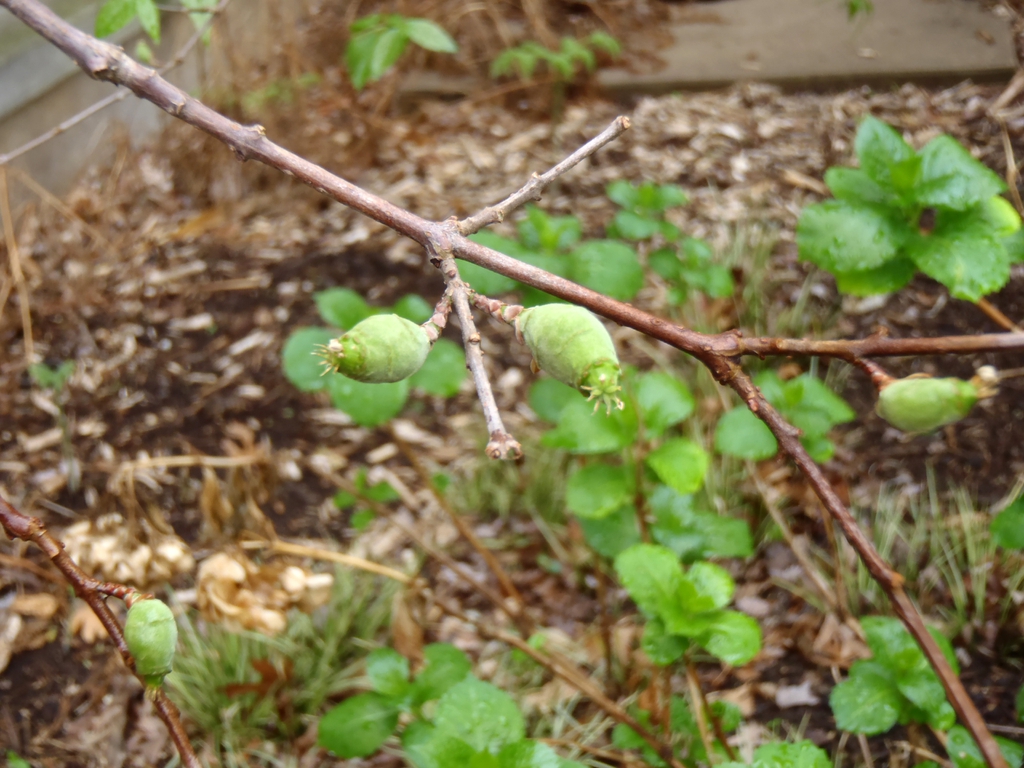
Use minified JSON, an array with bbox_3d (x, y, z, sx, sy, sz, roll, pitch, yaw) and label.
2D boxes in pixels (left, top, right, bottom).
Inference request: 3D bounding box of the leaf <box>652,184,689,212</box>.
[{"bbox_3d":[0.131,-0.155,1.380,0.032,0.007,0.031,0,50,0],"label":"leaf"}]

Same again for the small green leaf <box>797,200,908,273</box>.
[{"bbox_3d":[0.257,-0.111,1.250,0.085,0.029,0.057,0,38,0],"label":"small green leaf"}]

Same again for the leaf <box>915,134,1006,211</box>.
[{"bbox_3d":[0.395,-0.186,1.460,0.081,0.018,0.065,-6,64,-6],"label":"leaf"}]

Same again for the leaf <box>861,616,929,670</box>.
[{"bbox_3d":[0.250,0.169,1.080,0.046,0.017,0.033,0,38,0],"label":"leaf"}]

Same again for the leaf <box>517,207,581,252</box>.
[{"bbox_3d":[0.030,-0.124,1.330,0.050,0.021,0.036,0,38,0],"label":"leaf"}]

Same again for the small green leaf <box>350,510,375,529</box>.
[{"bbox_3d":[-0.112,0.101,1.240,0.018,0.007,0.013,0,38,0],"label":"small green leaf"}]

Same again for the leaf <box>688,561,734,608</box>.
[{"bbox_3d":[0.125,0.126,1.040,0.031,0.007,0.026,-36,73,-28],"label":"leaf"}]

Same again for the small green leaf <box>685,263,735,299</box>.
[{"bbox_3d":[0.159,-0.083,1.330,0.042,0.009,0.035,27,59,18],"label":"small green leaf"}]

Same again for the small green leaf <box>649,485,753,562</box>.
[{"bbox_3d":[0.133,0.099,1.170,0.073,0.014,0.051,19,54,10],"label":"small green leaf"}]

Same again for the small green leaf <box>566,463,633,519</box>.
[{"bbox_3d":[0.060,0.073,1.140,0.045,0.018,0.037,0,38,0],"label":"small green leaf"}]

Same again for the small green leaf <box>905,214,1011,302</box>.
[{"bbox_3d":[0.385,-0.109,1.430,0.093,0.017,0.074,36,58,14],"label":"small green leaf"}]

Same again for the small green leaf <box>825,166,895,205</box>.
[{"bbox_3d":[0.313,-0.176,1.480,0.066,0.013,0.043,18,54,21],"label":"small green leaf"}]

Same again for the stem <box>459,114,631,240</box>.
[{"bbox_3d":[0.007,-0.052,0.417,0.052,0.007,0.007,-32,6,17],"label":"stem"}]

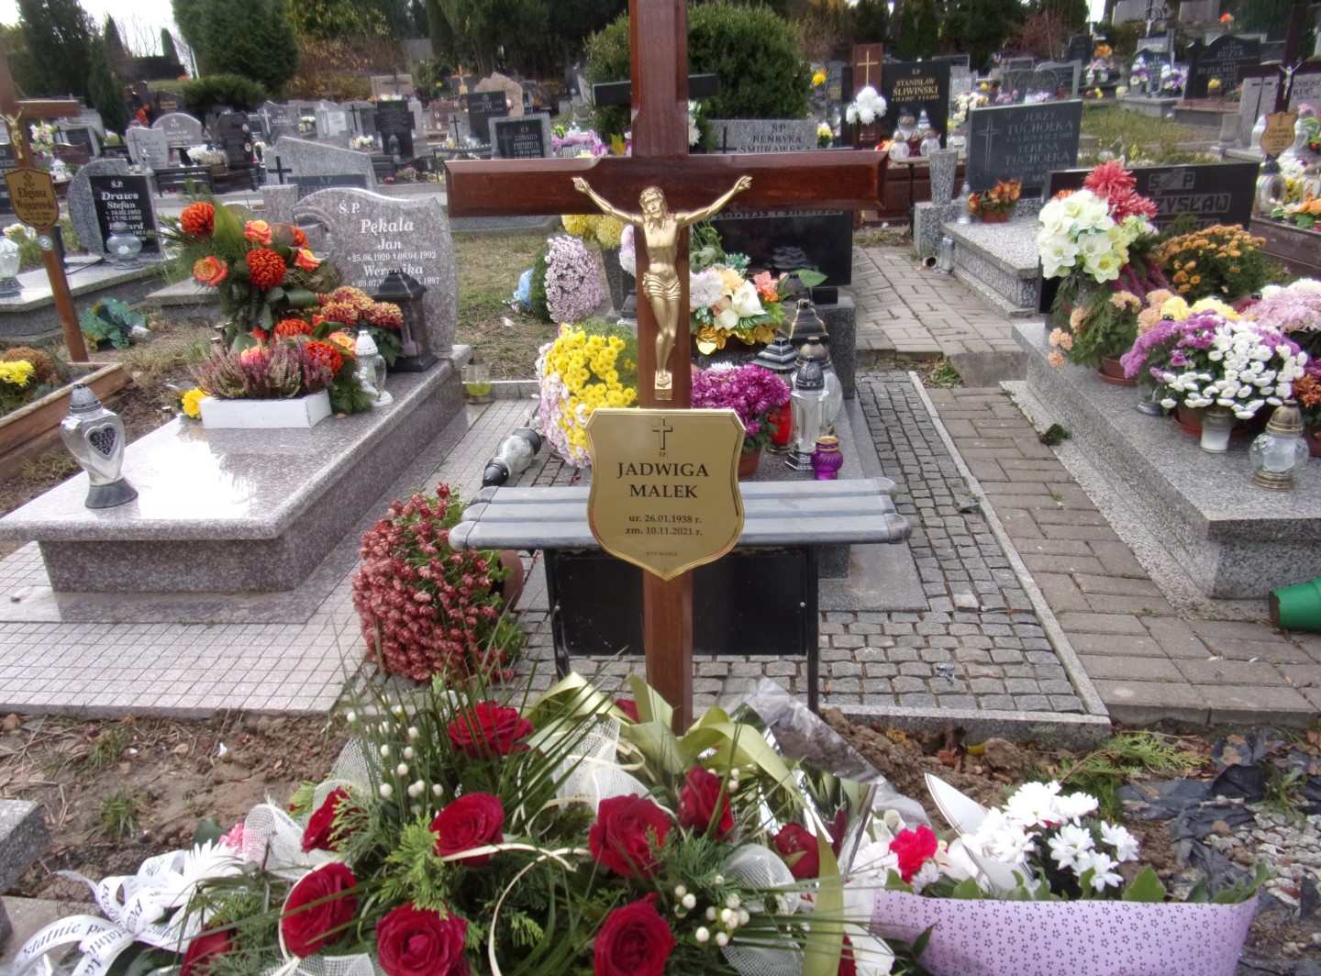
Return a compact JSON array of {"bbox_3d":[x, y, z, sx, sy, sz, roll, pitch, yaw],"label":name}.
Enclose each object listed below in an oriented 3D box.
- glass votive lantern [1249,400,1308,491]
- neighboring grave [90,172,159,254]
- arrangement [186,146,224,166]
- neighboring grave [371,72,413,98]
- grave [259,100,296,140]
[{"bbox_3d":[1.548,-0.106,2.290,0.128,0.220,0.128,-1,21,6],"label":"glass votive lantern"},{"bbox_3d":[-3.450,-1.762,5.900,0.390,0.500,0.070,0,20,6],"label":"neighboring grave"},{"bbox_3d":[-6.474,-4.714,13.014,0.480,0.290,0.400,0,23,5],"label":"arrangement"},{"bbox_3d":[-5.837,-8.710,20.000,0.930,0.650,0.130,-1,21,6],"label":"neighboring grave"},{"bbox_3d":[-6.643,-6.382,16.000,0.640,0.720,0.110,-1,21,6],"label":"grave"}]

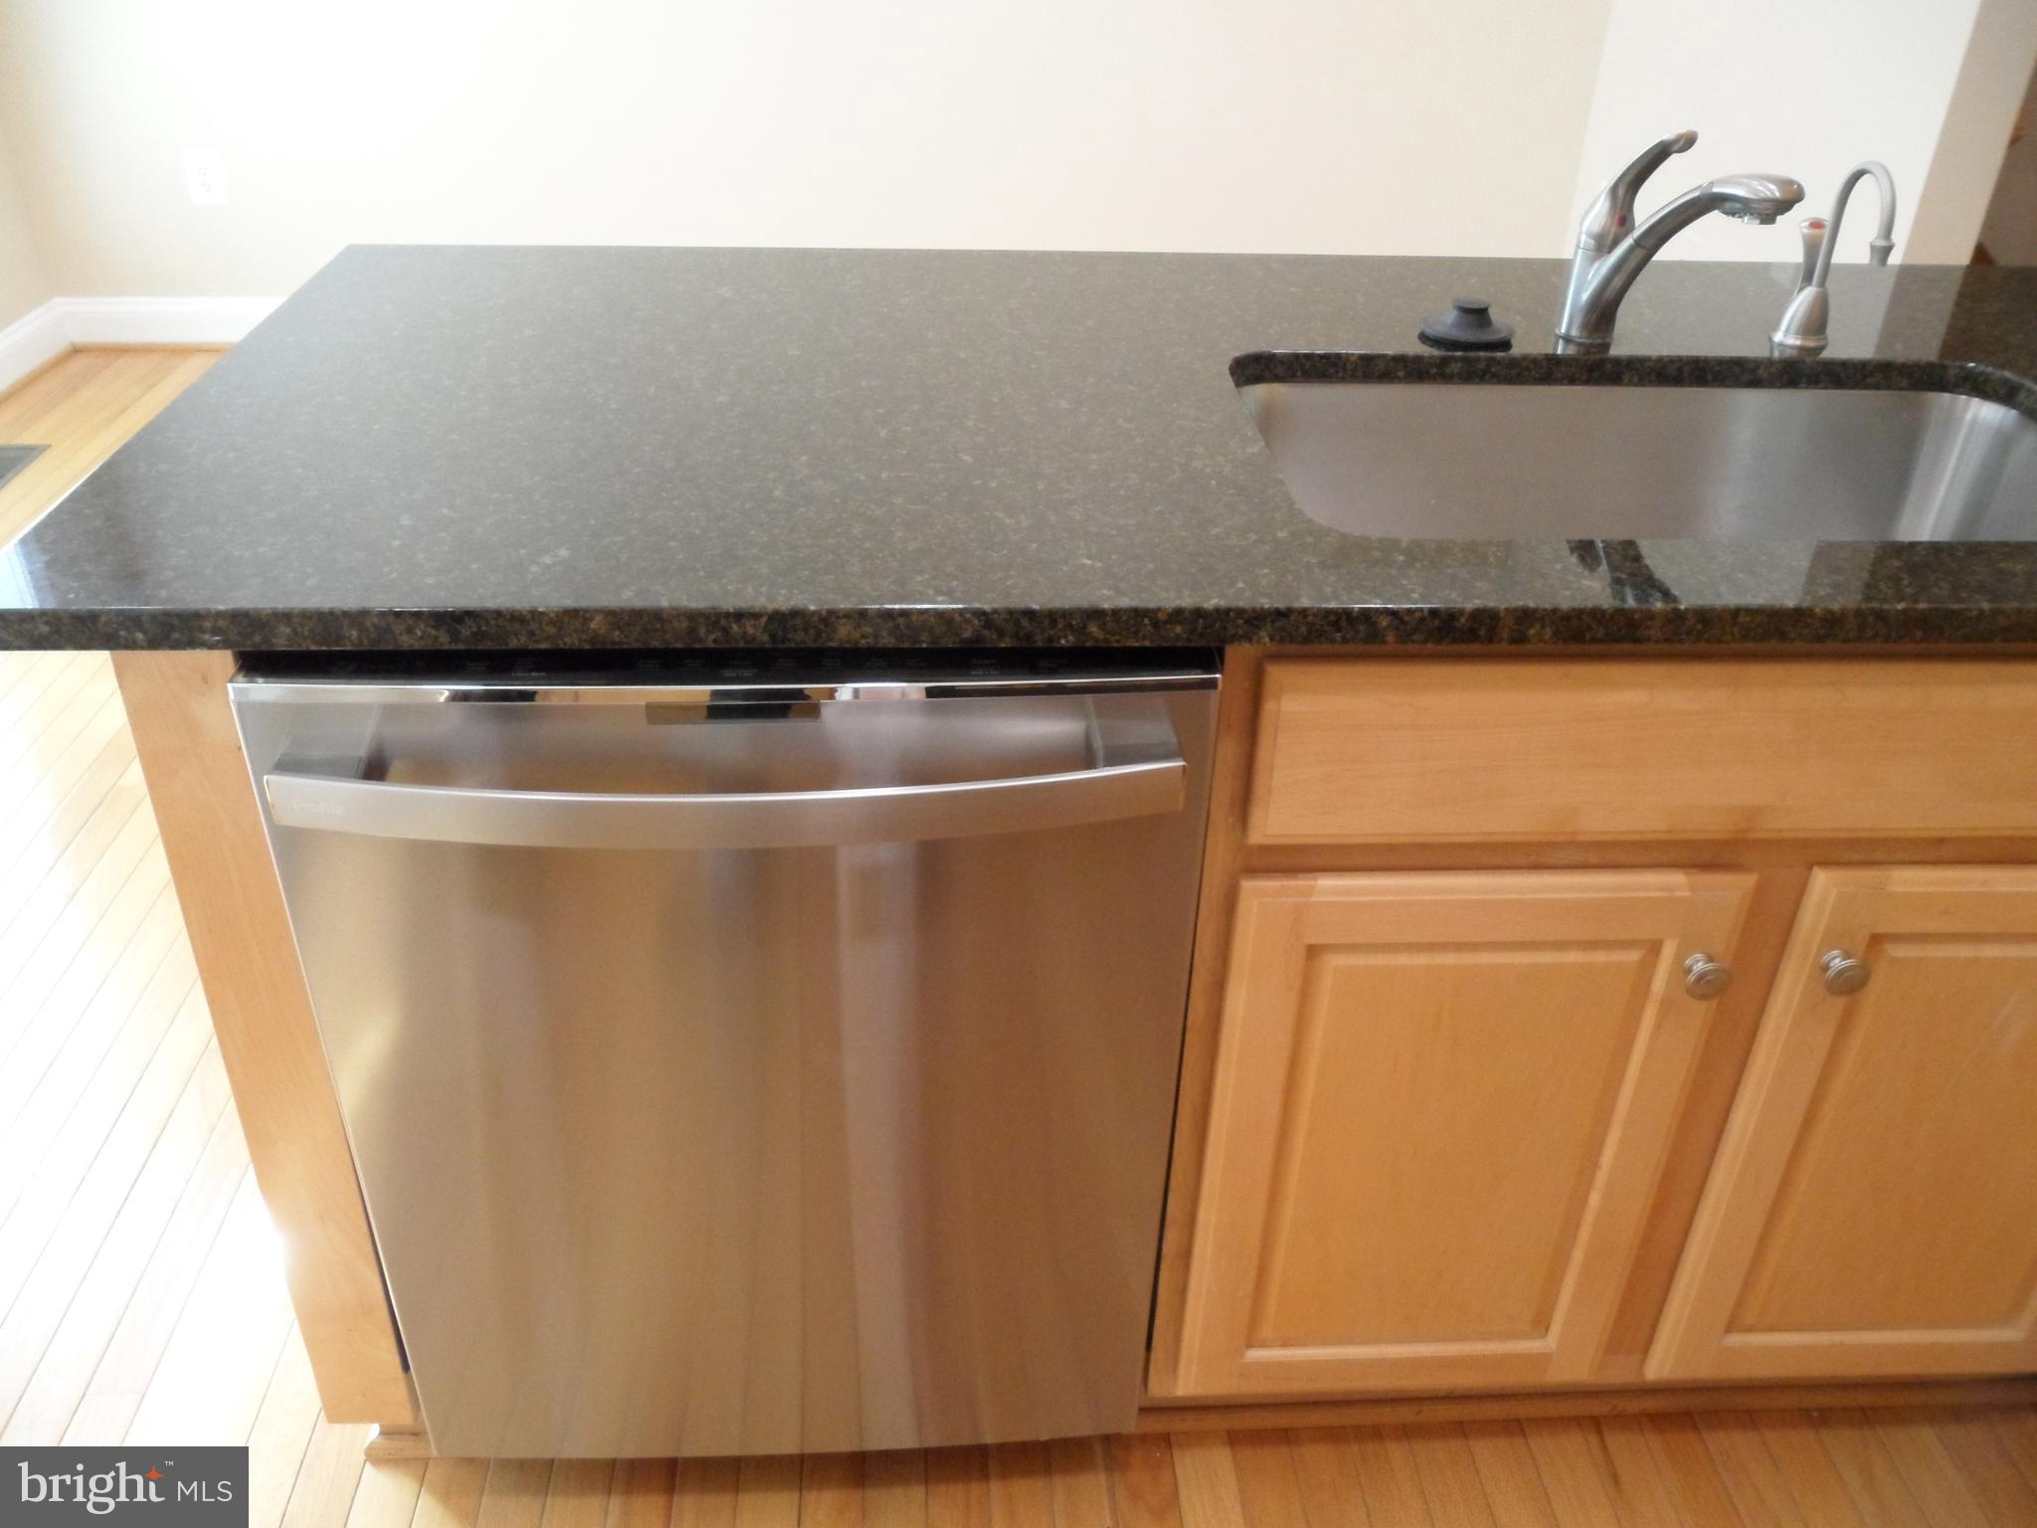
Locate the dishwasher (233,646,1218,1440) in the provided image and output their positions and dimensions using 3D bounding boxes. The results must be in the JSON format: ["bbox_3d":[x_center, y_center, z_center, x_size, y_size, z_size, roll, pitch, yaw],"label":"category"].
[{"bbox_3d":[-0.203,0.143,1.424,0.603,0.820,0.640,0,32,-4],"label":"dishwasher"}]

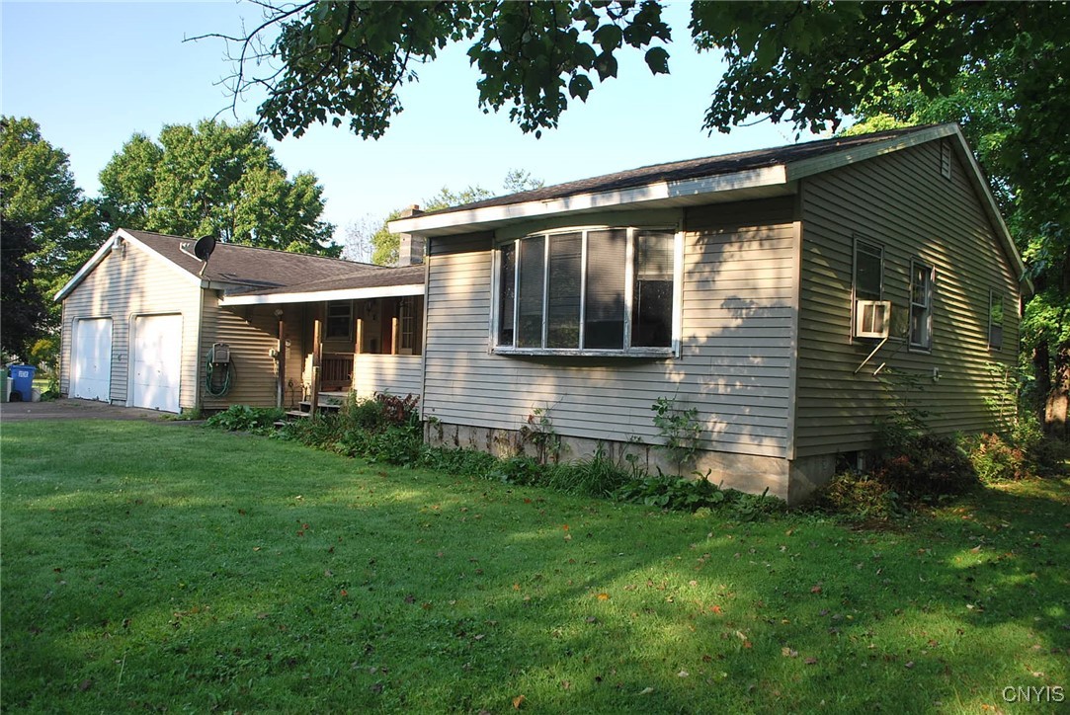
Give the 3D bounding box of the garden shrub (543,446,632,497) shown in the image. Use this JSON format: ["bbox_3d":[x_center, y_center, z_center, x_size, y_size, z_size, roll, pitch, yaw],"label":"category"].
[{"bbox_3d":[0.556,1.131,8.350,0.950,0.460,0.850,1,-1,42],"label":"garden shrub"}]

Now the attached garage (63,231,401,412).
[{"bbox_3d":[-7.119,-0.804,21.953,8.650,4.120,8.250,1,-1,42],"label":"attached garage"}]

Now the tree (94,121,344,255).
[{"bbox_3d":[-15.014,-4.958,37.951,11.200,12.568,11.200,1,-1,42],"label":"tree"}]

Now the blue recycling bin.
[{"bbox_3d":[-14.019,0.704,22.000,0.740,1.000,0.640,3,-1,-37],"label":"blue recycling bin"}]

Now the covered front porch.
[{"bbox_3d":[-3.253,-0.080,14.897,6.900,2.830,2.200,1,-1,42],"label":"covered front porch"}]

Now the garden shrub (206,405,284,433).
[{"bbox_3d":[-5.171,1.039,14.300,1.450,0.420,1.200,1,-1,42],"label":"garden shrub"}]

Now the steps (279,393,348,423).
[{"bbox_3d":[-4.012,1.010,14.581,1.360,0.620,0.900,1,-1,42],"label":"steps"}]

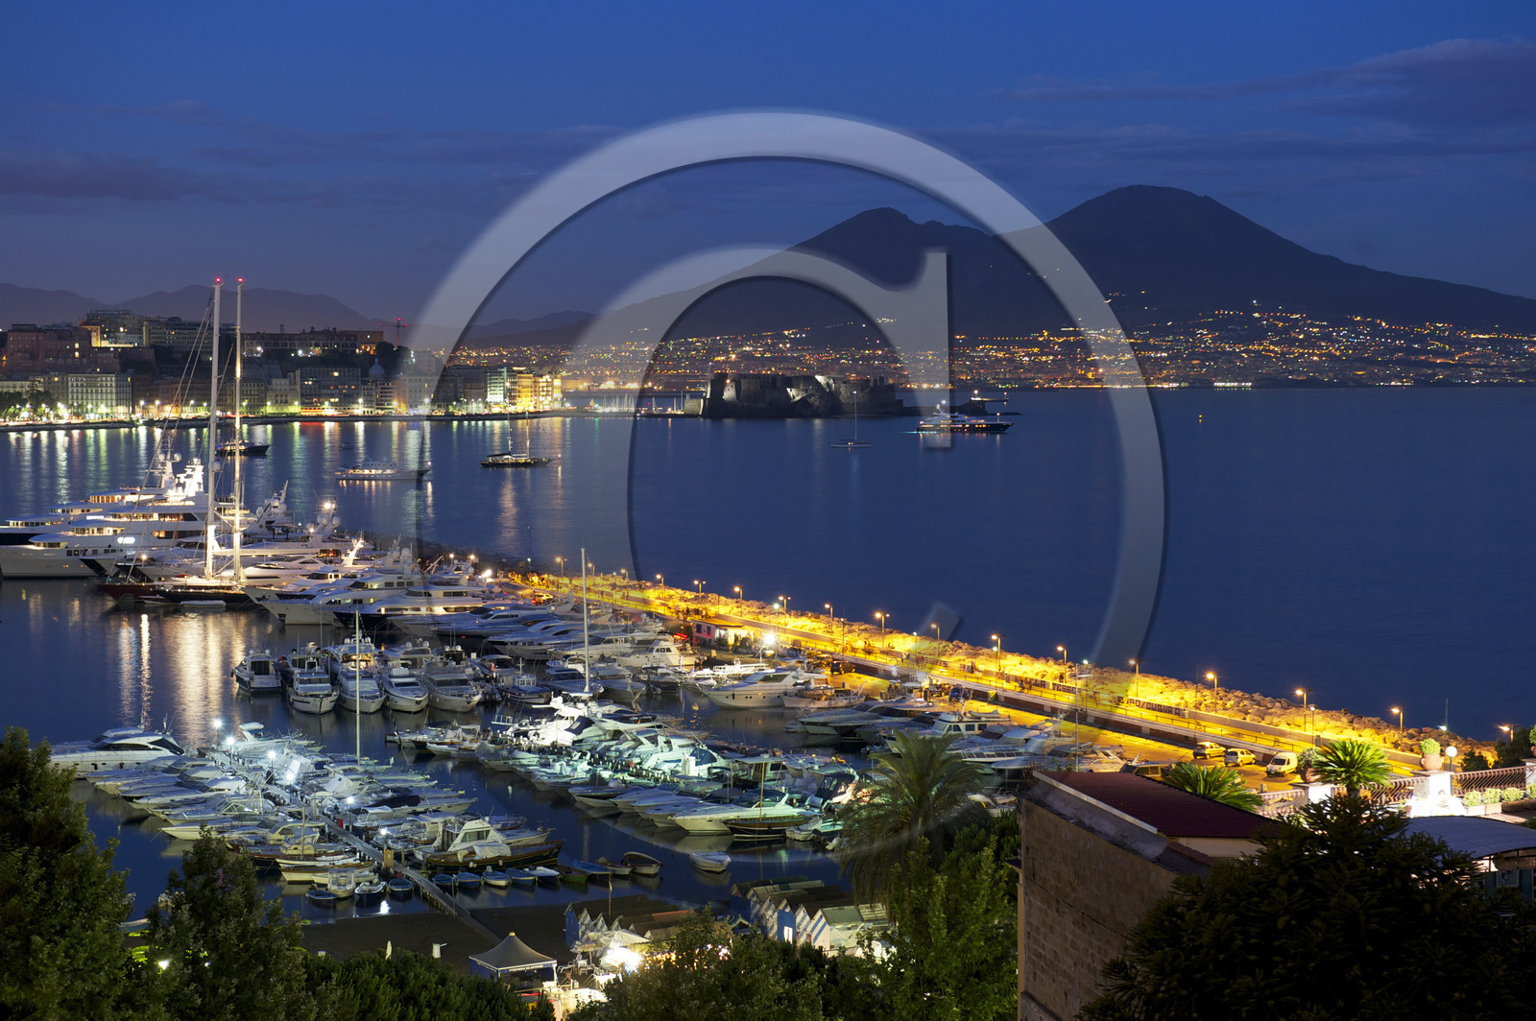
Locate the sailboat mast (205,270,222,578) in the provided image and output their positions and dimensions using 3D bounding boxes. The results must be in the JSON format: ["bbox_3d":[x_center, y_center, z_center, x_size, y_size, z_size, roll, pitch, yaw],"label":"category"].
[{"bbox_3d":[-97.495,-14.461,465.000,0.850,53.000,0.700,1,0,-20],"label":"sailboat mast"}]

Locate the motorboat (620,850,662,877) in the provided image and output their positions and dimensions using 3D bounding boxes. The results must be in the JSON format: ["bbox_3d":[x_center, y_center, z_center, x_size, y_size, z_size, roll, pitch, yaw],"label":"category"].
[{"bbox_3d":[-10.103,28.341,211.114,1.900,1.150,4.800,-2,3,-33],"label":"motorboat"}]

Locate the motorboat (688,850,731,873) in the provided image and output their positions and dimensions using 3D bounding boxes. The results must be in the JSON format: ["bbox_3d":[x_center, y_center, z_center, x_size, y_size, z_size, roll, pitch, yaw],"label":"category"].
[{"bbox_3d":[-4.950,29.580,222.610,2.000,1.100,5.000,-1,3,-20],"label":"motorboat"}]

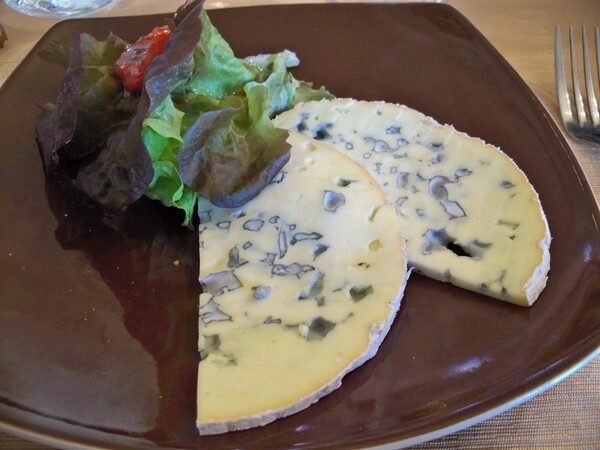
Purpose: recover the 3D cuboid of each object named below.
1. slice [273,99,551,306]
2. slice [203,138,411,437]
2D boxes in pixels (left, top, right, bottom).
[{"bbox_3d":[0.030,-0.020,0.237,0.129,0.008,0.086,17,46,15],"label":"slice"},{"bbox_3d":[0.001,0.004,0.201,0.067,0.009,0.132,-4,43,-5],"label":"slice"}]

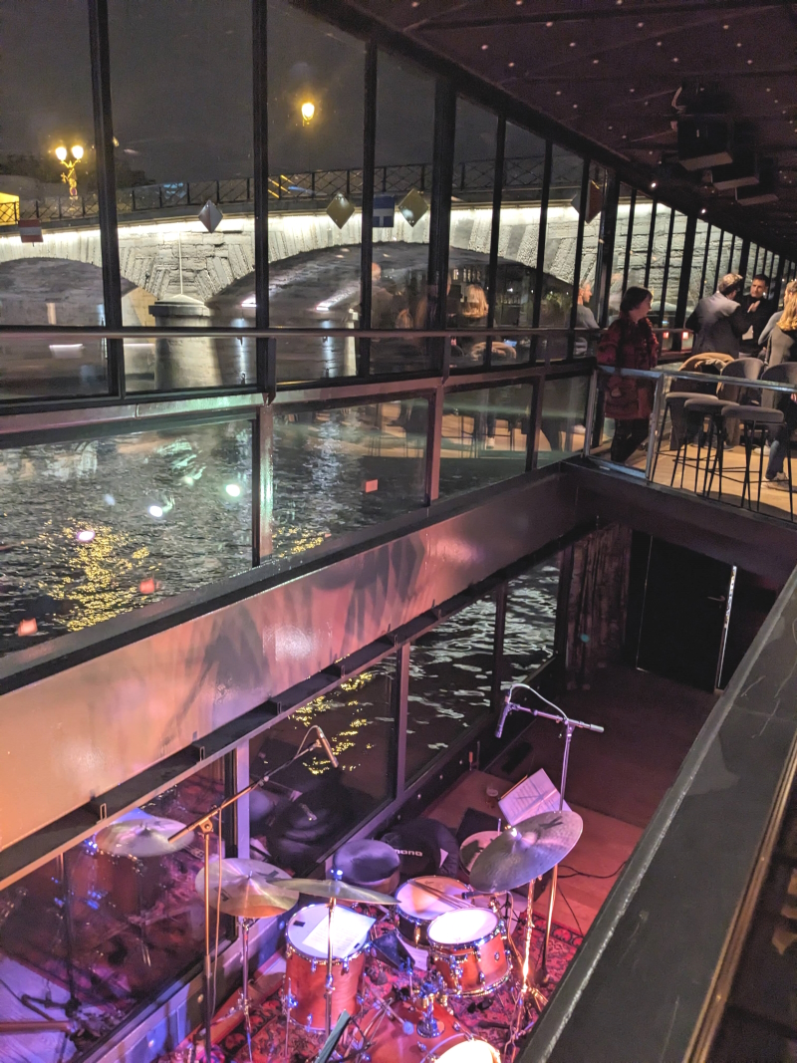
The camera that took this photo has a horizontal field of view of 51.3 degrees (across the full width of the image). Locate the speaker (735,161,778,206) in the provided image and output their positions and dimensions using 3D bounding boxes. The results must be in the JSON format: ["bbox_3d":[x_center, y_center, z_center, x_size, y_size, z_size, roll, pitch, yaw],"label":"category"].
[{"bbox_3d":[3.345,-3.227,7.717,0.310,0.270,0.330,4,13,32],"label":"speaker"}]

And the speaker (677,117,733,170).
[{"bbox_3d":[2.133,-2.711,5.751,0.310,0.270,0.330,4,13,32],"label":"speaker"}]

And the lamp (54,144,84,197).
[{"bbox_3d":[-16.558,-17.546,42.016,1.450,3.811,0.500,11,17,28],"label":"lamp"}]

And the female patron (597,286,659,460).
[{"bbox_3d":[2.140,-1.427,7.740,0.520,1.670,0.390,-1,15,-12],"label":"female patron"}]

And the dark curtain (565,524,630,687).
[{"bbox_3d":[2.228,0.727,9.020,0.260,1.760,1.120,11,17,30],"label":"dark curtain"}]

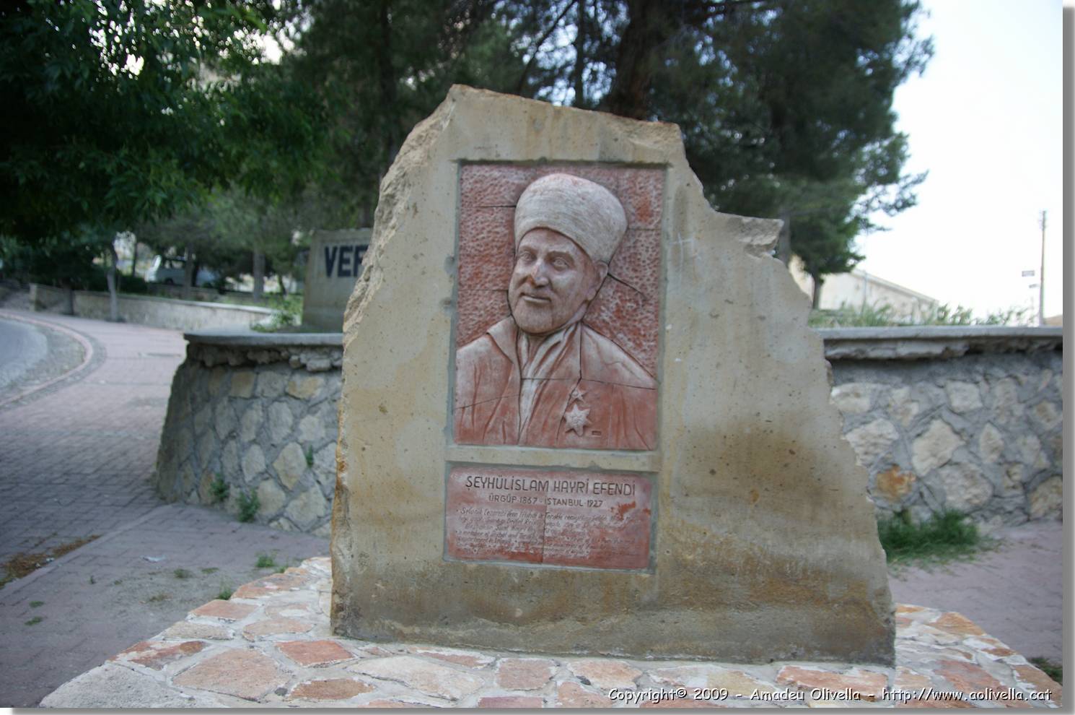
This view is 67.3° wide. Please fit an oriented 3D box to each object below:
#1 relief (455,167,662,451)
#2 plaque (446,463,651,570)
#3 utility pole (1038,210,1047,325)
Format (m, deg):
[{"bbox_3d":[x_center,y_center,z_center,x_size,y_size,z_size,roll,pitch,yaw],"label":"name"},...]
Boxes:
[{"bbox_3d":[0.057,-0.150,2.380,0.601,0.836,0.090,2,0,4],"label":"relief"},{"bbox_3d":[0.032,0.476,2.403,0.606,0.277,0.035,2,0,4],"label":"plaque"},{"bbox_3d":[23.736,-2.628,38.016,0.250,8.500,0.250,2,0,0],"label":"utility pole"}]

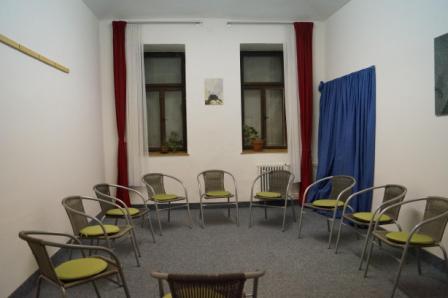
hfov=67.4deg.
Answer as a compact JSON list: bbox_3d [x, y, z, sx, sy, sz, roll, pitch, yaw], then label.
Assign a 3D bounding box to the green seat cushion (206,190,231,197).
[{"bbox_3d":[-0.071,0.652,4.878,0.360,0.045,0.375,-1,4,-2],"label":"green seat cushion"}]

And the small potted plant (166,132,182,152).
[{"bbox_3d":[-0.897,-0.122,6.123,0.303,0.368,0.270,-2,4,-5],"label":"small potted plant"}]

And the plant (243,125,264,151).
[{"bbox_3d":[0.539,-0.205,6.140,0.388,0.479,0.360,-2,4,-5],"label":"plant"}]

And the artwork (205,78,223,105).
[{"bbox_3d":[-0.164,-0.971,5.741,0.322,0.455,0.025,-2,4,-5],"label":"artwork"}]

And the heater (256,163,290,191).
[{"bbox_3d":[0.868,0.566,5.850,0.577,0.610,0.140,-2,4,-5],"label":"heater"}]

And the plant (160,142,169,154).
[{"bbox_3d":[-1.058,-0.013,6.001,0.144,0.204,0.144,-2,4,-5],"label":"plant"}]

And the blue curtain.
[{"bbox_3d":[1.760,-0.054,5.088,0.197,2.108,1.542,-2,4,-10],"label":"blue curtain"}]

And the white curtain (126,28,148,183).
[{"bbox_3d":[-1.447,-0.719,5.551,0.390,2.681,0.120,-2,4,-5],"label":"white curtain"}]

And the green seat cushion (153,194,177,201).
[{"bbox_3d":[-0.831,0.680,4.706,0.360,0.045,0.375,-1,4,0],"label":"green seat cushion"}]

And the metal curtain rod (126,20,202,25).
[{"bbox_3d":[-1.081,-2.065,5.501,1.510,0.030,0.030,-2,4,-5],"label":"metal curtain rod"}]

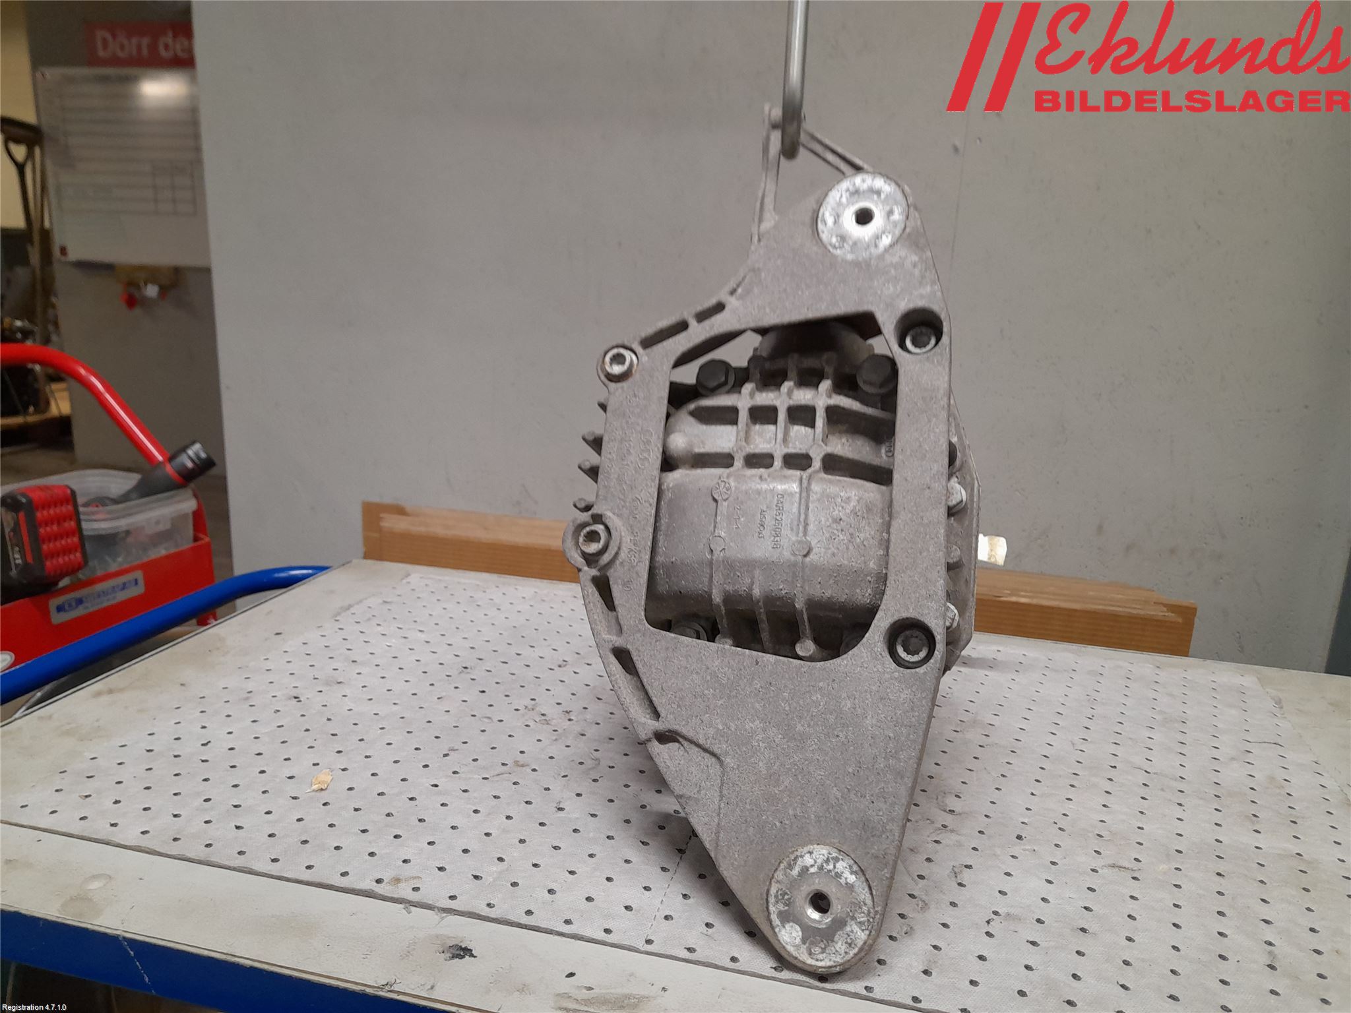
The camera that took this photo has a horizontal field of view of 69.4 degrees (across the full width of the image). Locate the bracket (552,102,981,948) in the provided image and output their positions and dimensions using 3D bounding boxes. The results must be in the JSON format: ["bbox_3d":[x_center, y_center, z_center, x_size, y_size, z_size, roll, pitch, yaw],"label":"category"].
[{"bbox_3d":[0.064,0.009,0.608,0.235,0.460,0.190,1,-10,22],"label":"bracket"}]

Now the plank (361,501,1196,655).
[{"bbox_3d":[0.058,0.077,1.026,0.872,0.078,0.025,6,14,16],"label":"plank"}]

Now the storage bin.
[{"bbox_3d":[-0.759,0.078,1.095,0.260,0.135,0.340,8,14,22],"label":"storage bin"}]

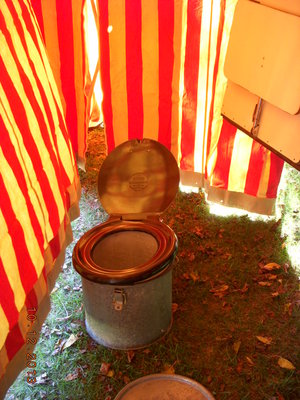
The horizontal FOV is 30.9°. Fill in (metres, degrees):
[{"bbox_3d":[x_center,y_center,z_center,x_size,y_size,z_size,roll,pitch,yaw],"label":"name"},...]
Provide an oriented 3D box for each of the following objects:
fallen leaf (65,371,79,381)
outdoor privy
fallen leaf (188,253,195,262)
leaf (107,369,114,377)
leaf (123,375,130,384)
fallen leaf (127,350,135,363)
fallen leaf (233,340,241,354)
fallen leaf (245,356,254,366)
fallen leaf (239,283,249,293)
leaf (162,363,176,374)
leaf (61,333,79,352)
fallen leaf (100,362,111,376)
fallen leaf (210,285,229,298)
[{"bbox_3d":[-0.263,0.592,1.821,0.048,0.013,0.027,-18,35,-27],"label":"fallen leaf"},{"bbox_3d":[-0.083,0.165,2.117,0.395,0.700,0.483,4,26,9],"label":"outdoor privy"},{"bbox_3d":[0.182,0.252,2.380,0.031,0.013,0.057,-9,32,-14],"label":"fallen leaf"},{"bbox_3d":[-0.133,0.584,1.833,0.029,0.013,0.033,20,37,31],"label":"leaf"},{"bbox_3d":[-0.083,0.638,1.930,0.025,0.015,0.045,-8,27,-15],"label":"leaf"},{"bbox_3d":[-0.068,0.546,1.893,0.025,0.013,0.052,1,31,3],"label":"fallen leaf"},{"bbox_3d":[0.310,0.523,1.926,0.023,0.013,0.060,9,32,15],"label":"fallen leaf"},{"bbox_3d":[0.344,0.556,1.871,0.020,0.013,0.040,-16,34,-23],"label":"fallen leaf"},{"bbox_3d":[0.380,0.356,2.204,0.025,0.013,0.055,23,38,33],"label":"fallen leaf"},{"bbox_3d":[0.071,0.614,1.978,0.051,0.015,0.061,0,26,0],"label":"leaf"},{"bbox_3d":[-0.309,0.552,2.102,0.042,0.020,0.098,12,29,23],"label":"leaf"},{"bbox_3d":[-0.162,0.616,1.976,0.035,0.015,0.066,-2,26,-4],"label":"fallen leaf"},{"bbox_3d":[0.280,0.366,2.188,0.077,0.013,0.071,-6,31,-9],"label":"fallen leaf"}]

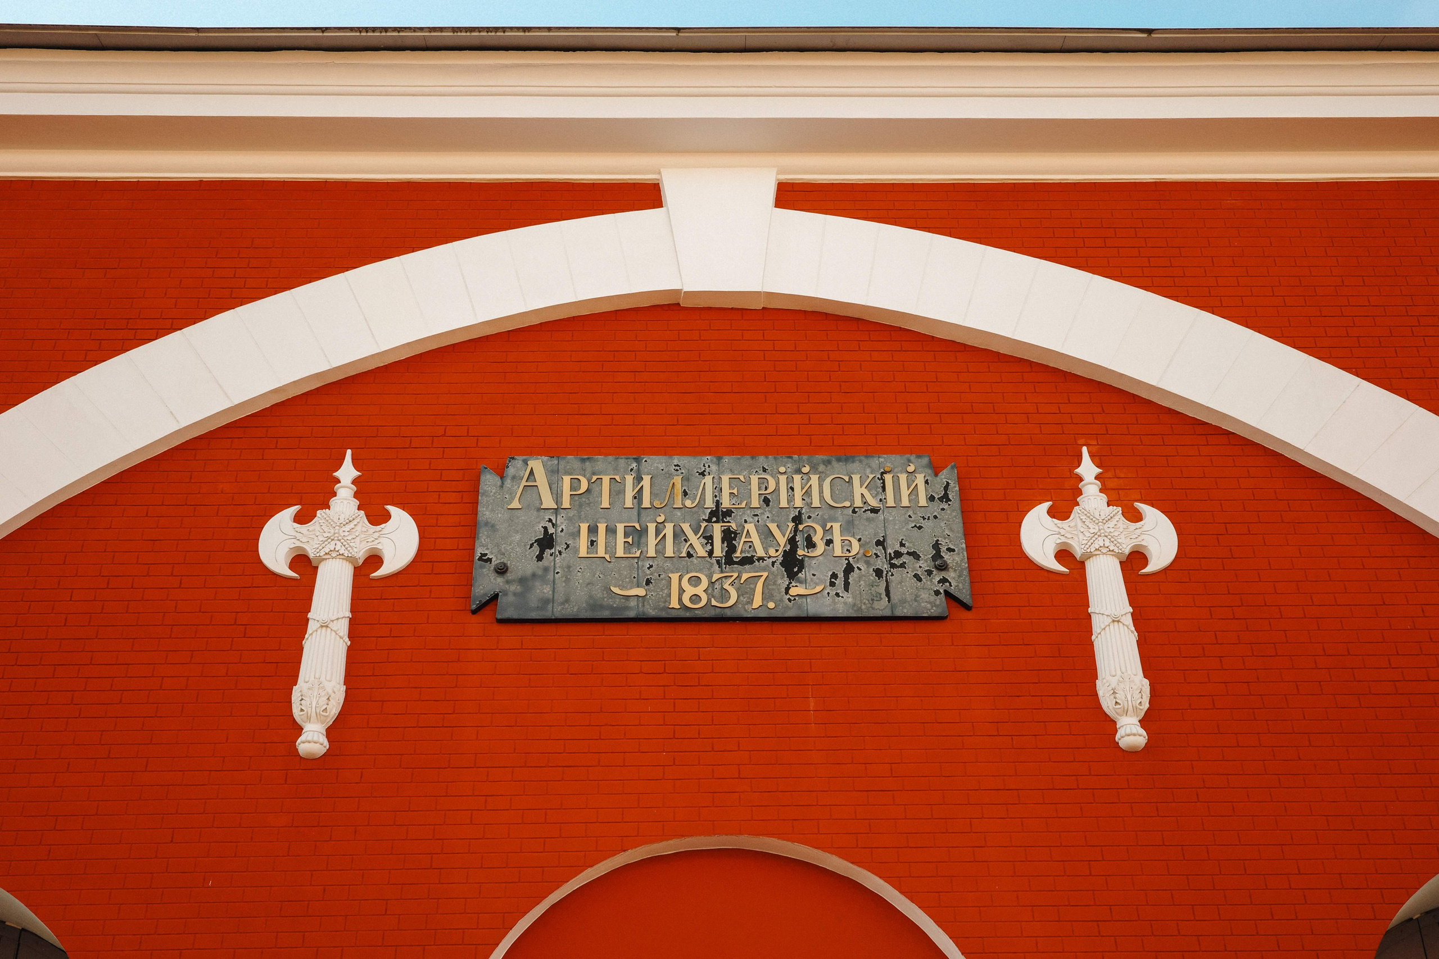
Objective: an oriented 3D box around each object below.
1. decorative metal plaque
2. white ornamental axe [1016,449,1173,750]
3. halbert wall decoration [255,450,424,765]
[{"bbox_3d":[0.009,0.338,9.327,2.837,1.073,0.070,0,-31,-1],"label":"decorative metal plaque"},{"bbox_3d":[2.230,0.624,9.155,0.919,1.943,0.160,0,-31,-1],"label":"white ornamental axe"},{"bbox_3d":[-2.190,0.644,9.039,0.917,1.947,0.160,0,-31,-1],"label":"halbert wall decoration"}]

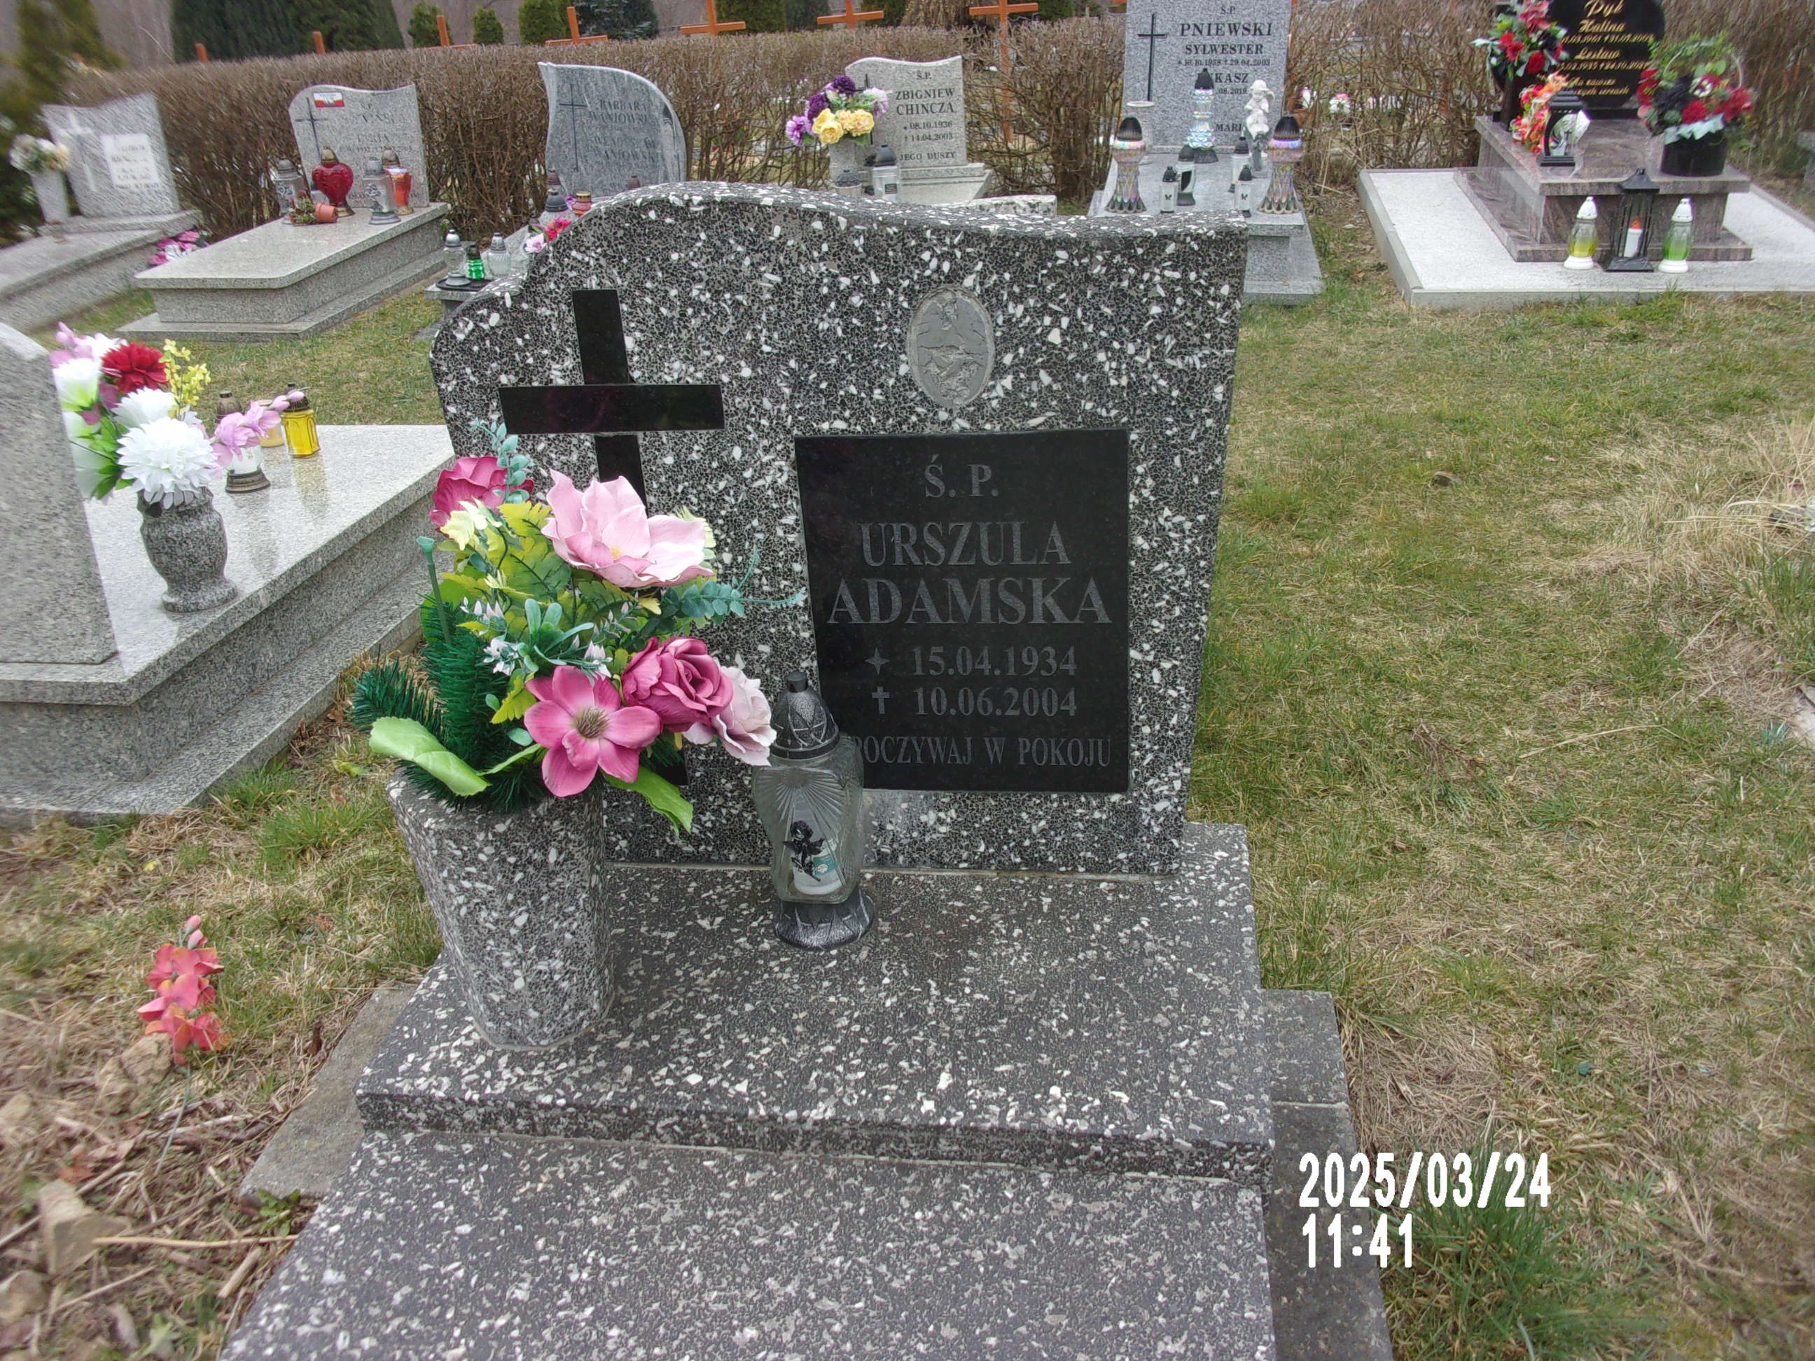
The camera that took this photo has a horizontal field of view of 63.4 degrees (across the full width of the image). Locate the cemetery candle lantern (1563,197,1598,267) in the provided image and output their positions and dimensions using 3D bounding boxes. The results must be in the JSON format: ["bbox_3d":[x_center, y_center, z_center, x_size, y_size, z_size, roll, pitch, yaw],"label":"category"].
[{"bbox_3d":[2.463,-1.630,5.340,0.115,0.243,0.115,2,29,12],"label":"cemetery candle lantern"}]

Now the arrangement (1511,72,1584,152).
[{"bbox_3d":[2.609,-2.319,6.010,0.270,0.300,0.220,2,28,10],"label":"arrangement"}]

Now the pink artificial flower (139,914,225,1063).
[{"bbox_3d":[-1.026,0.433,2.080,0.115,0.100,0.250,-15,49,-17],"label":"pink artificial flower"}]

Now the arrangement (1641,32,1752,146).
[{"bbox_3d":[2.896,-2.172,5.399,0.390,0.385,0.350,2,28,10],"label":"arrangement"}]

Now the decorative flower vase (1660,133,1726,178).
[{"bbox_3d":[2.906,-1.960,5.417,0.240,0.160,0.220,2,29,12],"label":"decorative flower vase"}]

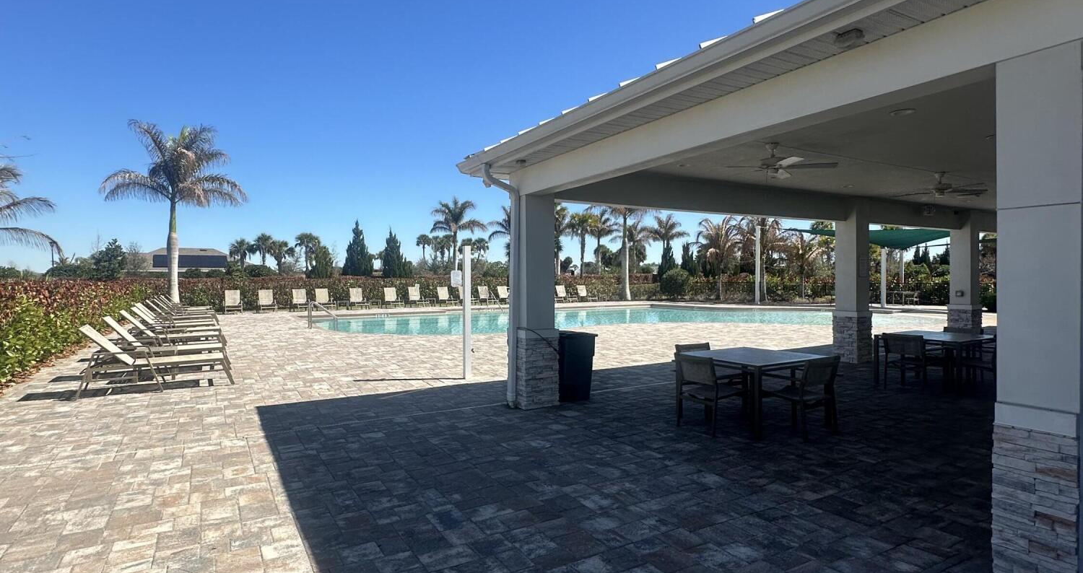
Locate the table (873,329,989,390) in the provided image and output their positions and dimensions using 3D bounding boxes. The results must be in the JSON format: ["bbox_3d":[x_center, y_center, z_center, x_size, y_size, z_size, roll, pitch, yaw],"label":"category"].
[{"bbox_3d":[5.730,1.110,8.500,1.170,0.740,1.170,-1,1,-30],"label":"table"}]

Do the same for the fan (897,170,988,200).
[{"bbox_3d":[5.960,-1.520,8.740,1.420,0.380,1.420,-1,1,-30],"label":"fan"}]

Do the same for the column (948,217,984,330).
[{"bbox_3d":[9.561,-0.105,13.213,0.490,3.050,0.490,-1,0,-30],"label":"column"}]

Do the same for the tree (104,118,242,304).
[{"bbox_3d":[-18.830,-3.456,30.035,6.600,9.836,6.600,0,0,0],"label":"tree"}]

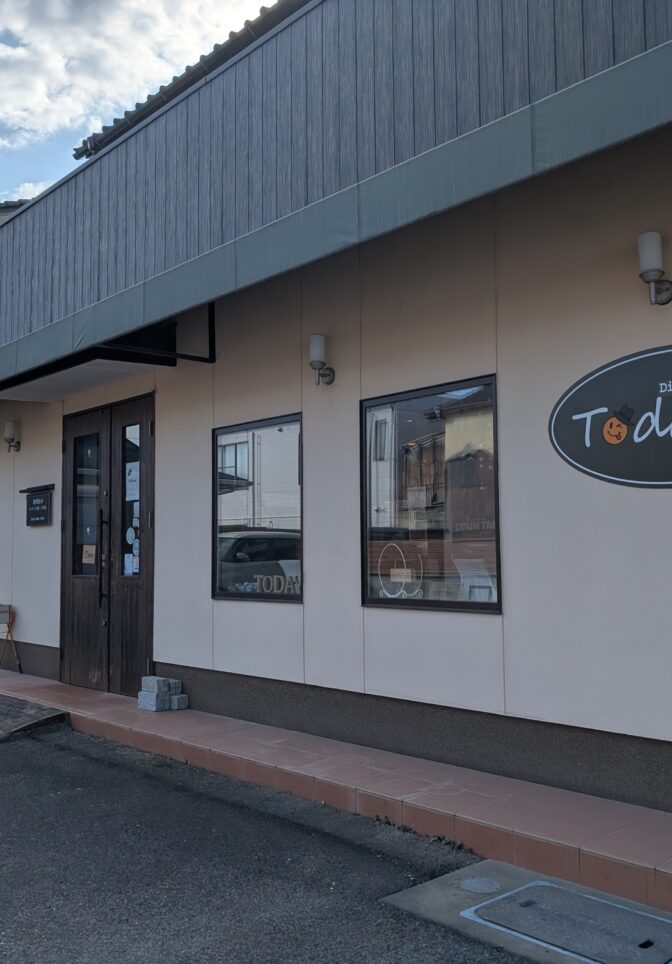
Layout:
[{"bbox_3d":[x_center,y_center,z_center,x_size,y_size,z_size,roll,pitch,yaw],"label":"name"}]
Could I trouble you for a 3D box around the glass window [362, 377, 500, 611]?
[{"bbox_3d":[0.490,0.087,4.887,0.080,1.227,0.996,4,-6,-43],"label":"glass window"}]

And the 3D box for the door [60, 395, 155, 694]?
[{"bbox_3d":[-1.948,0.535,7.466,0.080,2.400,1.560,4,-6,-43],"label":"door"}]

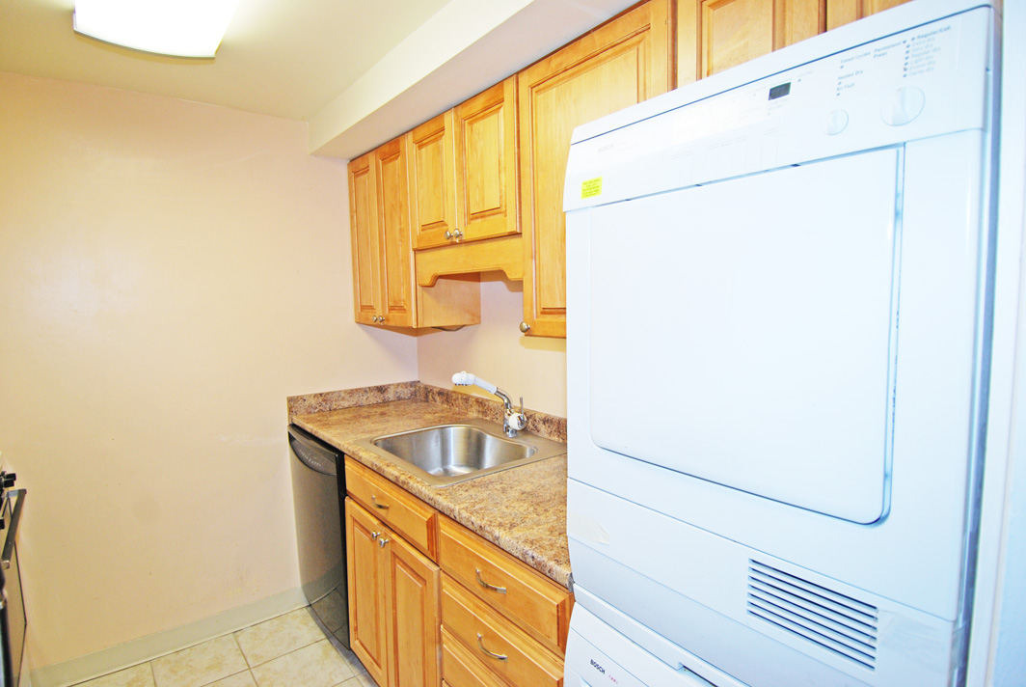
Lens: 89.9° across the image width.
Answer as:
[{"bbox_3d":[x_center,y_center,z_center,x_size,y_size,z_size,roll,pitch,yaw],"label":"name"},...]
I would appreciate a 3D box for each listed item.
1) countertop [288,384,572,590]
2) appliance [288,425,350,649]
[{"bbox_3d":[-0.212,0.344,1.874,0.638,0.134,1.776,-4,6,-39],"label":"countertop"},{"bbox_3d":[-0.599,0.788,2.351,0.608,0.816,0.588,-4,6,-39],"label":"appliance"}]

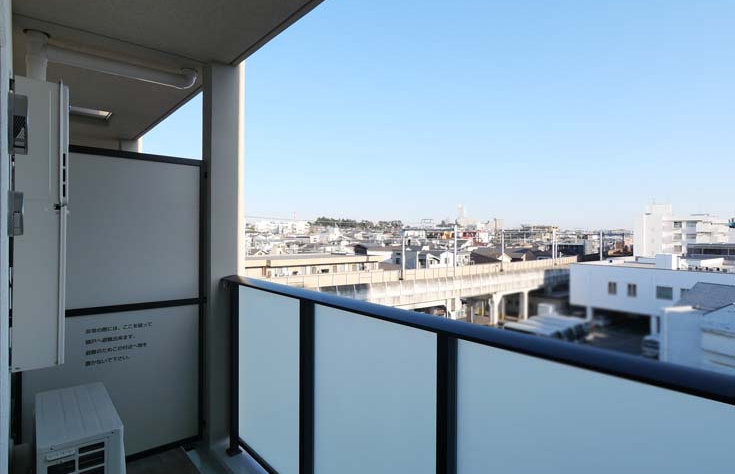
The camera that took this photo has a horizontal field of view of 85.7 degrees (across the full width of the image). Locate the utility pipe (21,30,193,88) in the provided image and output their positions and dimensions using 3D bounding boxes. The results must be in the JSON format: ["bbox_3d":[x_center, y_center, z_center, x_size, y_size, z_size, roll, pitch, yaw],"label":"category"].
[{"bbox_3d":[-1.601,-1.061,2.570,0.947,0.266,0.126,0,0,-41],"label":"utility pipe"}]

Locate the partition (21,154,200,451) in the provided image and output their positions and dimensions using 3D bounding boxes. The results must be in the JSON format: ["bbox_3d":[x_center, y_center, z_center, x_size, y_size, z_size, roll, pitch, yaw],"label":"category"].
[{"bbox_3d":[-1.548,0.450,2.506,1.027,1.980,0.037,0,0,-41],"label":"partition"}]

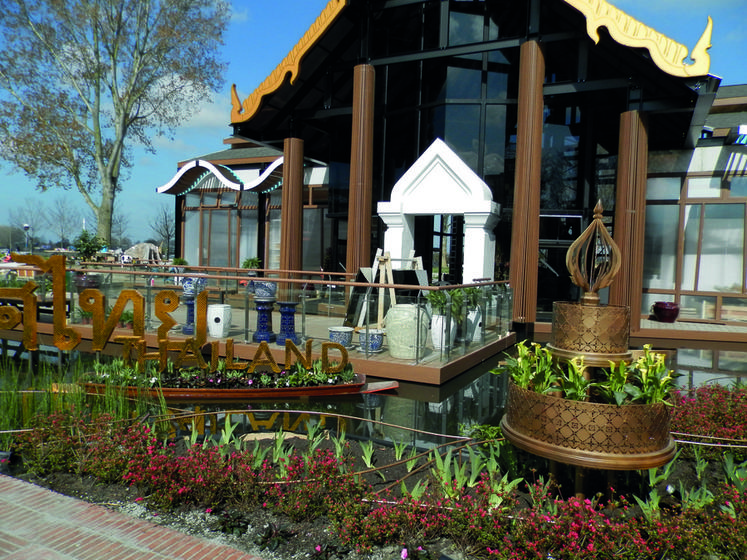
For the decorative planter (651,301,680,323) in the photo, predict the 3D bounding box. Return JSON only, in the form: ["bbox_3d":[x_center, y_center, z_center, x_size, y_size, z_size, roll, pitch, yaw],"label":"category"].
[{"bbox_3d":[7.436,0.826,13.643,0.550,0.460,0.550,3,3,27],"label":"decorative planter"}]

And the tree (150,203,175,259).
[{"bbox_3d":[-23.678,-5.460,62.000,4.200,7.000,4.200,3,3,27],"label":"tree"}]

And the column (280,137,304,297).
[{"bbox_3d":[-1.971,-1.411,13.177,0.550,3.975,0.550,2,2,0],"label":"column"}]

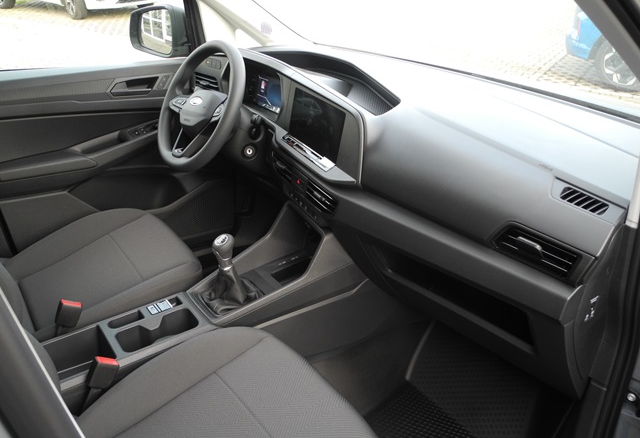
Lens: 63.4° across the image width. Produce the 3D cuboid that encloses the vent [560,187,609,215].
[{"bbox_3d":[0.446,-0.025,0.865,0.084,0.028,0.020,35,2,42],"label":"vent"}]

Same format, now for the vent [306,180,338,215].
[{"bbox_3d":[0.018,-0.051,1.249,0.035,0.046,0.117,4,24,-36],"label":"vent"}]

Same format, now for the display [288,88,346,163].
[{"bbox_3d":[-0.001,-0.222,1.236,0.020,0.120,0.218,-4,29,-34],"label":"display"}]

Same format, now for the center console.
[{"bbox_3d":[-0.272,0.228,1.277,0.860,0.370,0.250,-19,37,-36],"label":"center console"}]

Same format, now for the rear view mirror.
[{"bbox_3d":[-0.571,-0.678,1.849,0.215,0.168,0.110,21,33,27],"label":"rear view mirror"}]

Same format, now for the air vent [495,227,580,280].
[{"bbox_3d":[0.374,0.064,0.879,0.135,0.058,0.035,31,2,38],"label":"air vent"}]

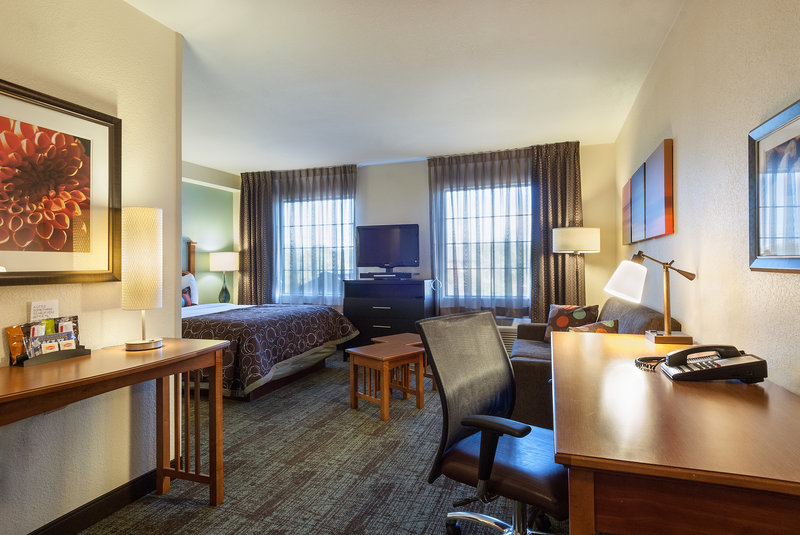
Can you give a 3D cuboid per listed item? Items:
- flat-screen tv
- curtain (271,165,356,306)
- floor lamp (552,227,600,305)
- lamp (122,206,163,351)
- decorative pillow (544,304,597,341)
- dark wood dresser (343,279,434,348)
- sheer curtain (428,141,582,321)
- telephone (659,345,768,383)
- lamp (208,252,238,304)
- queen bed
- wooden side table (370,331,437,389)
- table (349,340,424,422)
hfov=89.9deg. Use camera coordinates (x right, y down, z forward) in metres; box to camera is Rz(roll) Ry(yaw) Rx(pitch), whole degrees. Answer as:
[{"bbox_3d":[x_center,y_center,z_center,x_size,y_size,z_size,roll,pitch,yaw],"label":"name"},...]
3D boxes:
[{"bbox_3d":[-0.154,-0.224,4.917,0.822,0.583,0.180,0,0,21],"label":"flat-screen tv"},{"bbox_3d":[-1.145,-0.392,5.215,1.295,1.784,0.120,0,0,21],"label":"curtain"},{"bbox_3d":[1.724,0.381,3.912,0.425,1.553,0.426,0,0,21],"label":"floor lamp"},{"bbox_3d":[-1.171,0.052,1.829,0.157,0.635,0.157,-1,0,21],"label":"lamp"},{"bbox_3d":[1.396,0.467,3.271,0.420,0.360,0.140,-3,-21,26],"label":"decorative pillow"},{"bbox_3d":[-0.127,0.656,4.947,1.044,1.013,0.420,0,0,21],"label":"dark wood dresser"},{"bbox_3d":[1.124,-0.371,4.475,1.669,1.895,0.160,0,0,21],"label":"sheer curtain"},{"bbox_3d":[0.979,0.299,1.272,0.245,0.090,0.185,-1,0,21],"label":"telephone"},{"bbox_3d":[-2.340,0.149,5.359,0.360,0.710,0.360,-1,0,21],"label":"lamp"},{"bbox_3d":[-1.901,0.403,4.188,2.110,1.455,1.600,-1,0,21],"label":"queen bed"},{"bbox_3d":[0.060,0.881,3.677,0.450,0.460,0.450,-1,0,-45],"label":"wooden side table"},{"bbox_3d":[-0.111,0.884,3.187,0.450,0.460,0.450,-1,0,-45],"label":"table"}]

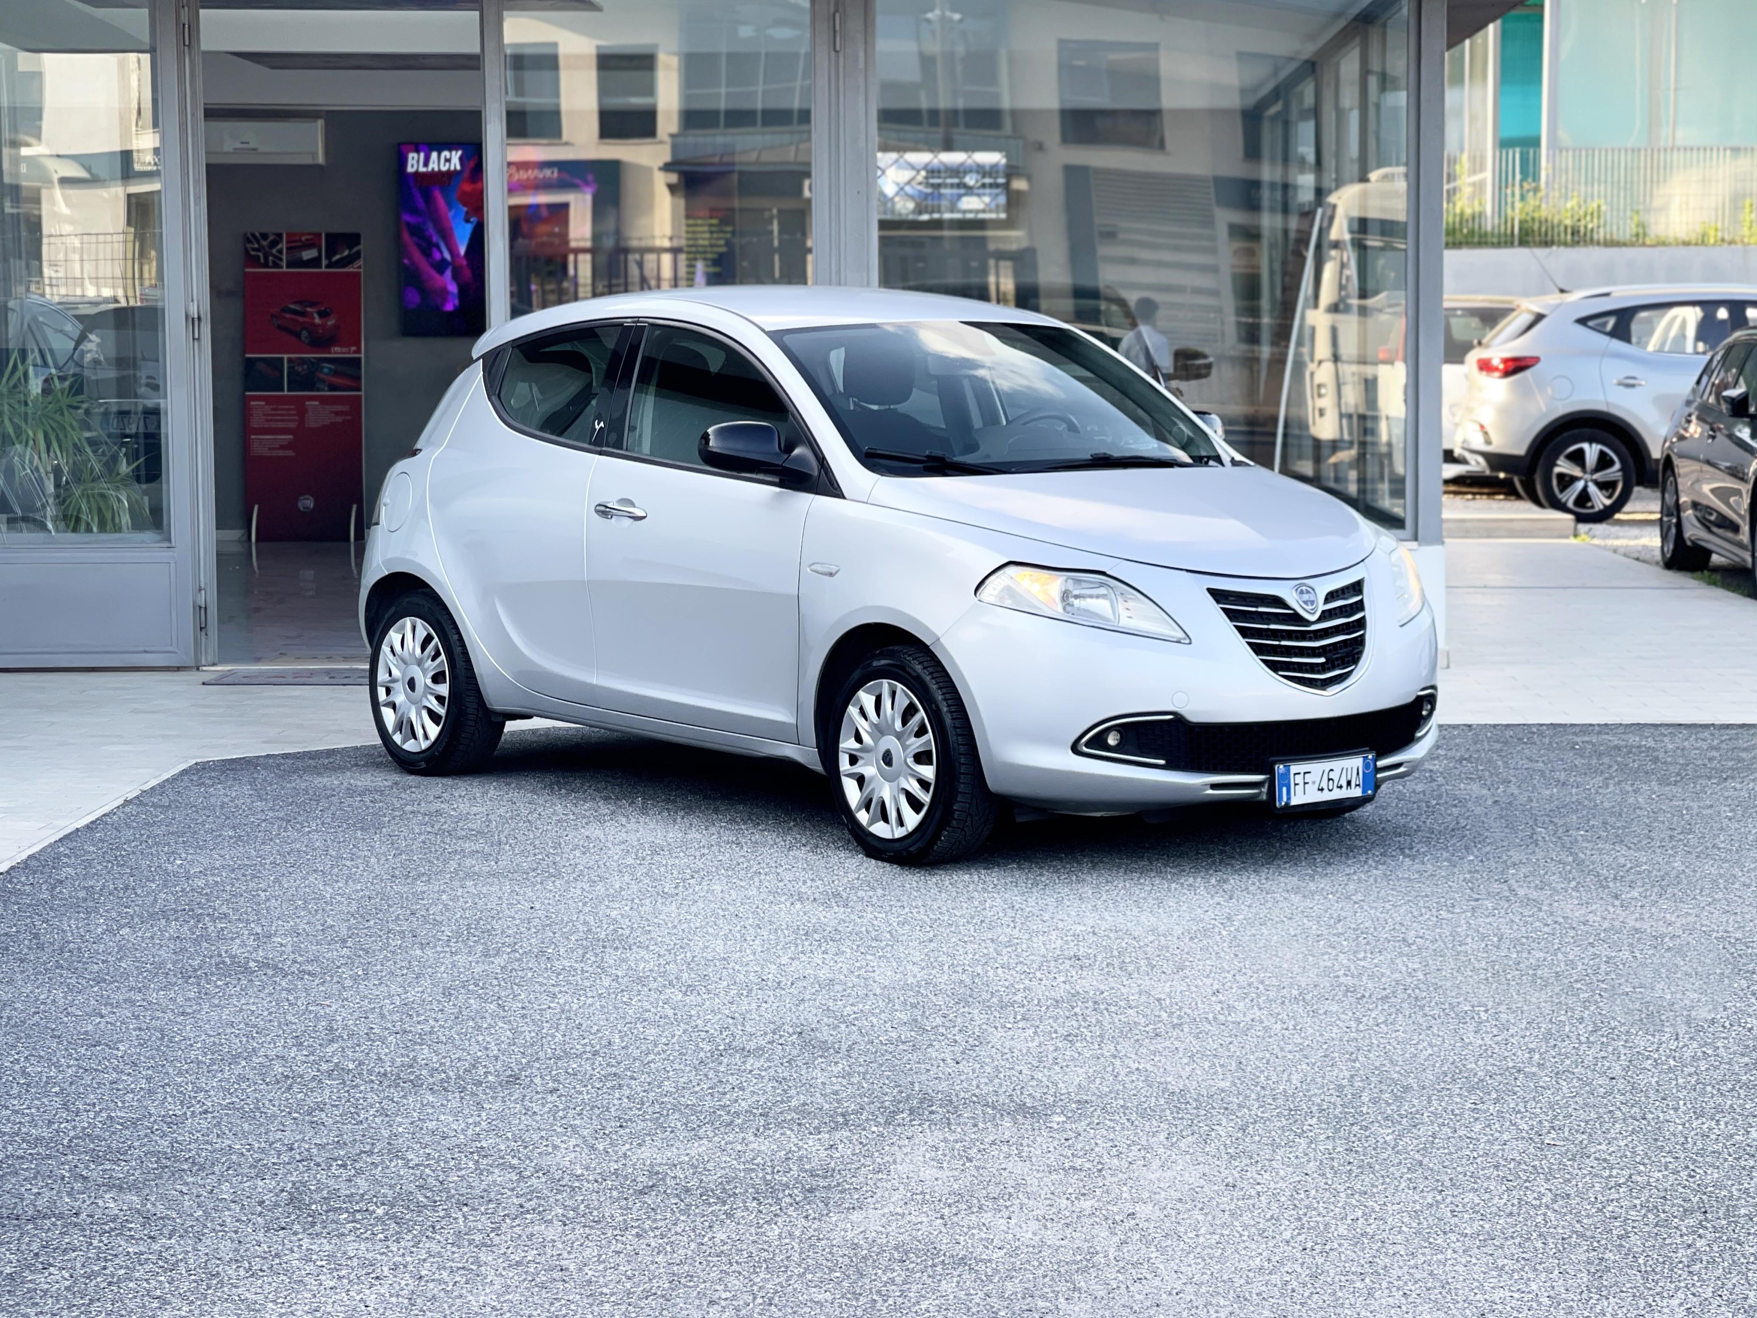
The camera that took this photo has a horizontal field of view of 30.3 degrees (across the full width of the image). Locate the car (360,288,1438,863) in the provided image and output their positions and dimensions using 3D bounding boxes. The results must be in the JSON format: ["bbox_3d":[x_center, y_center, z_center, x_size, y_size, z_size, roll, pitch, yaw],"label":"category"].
[{"bbox_3d":[-0.087,-0.349,9.859,1.700,1.520,3.840,-4,7,-39],"label":"car"}]

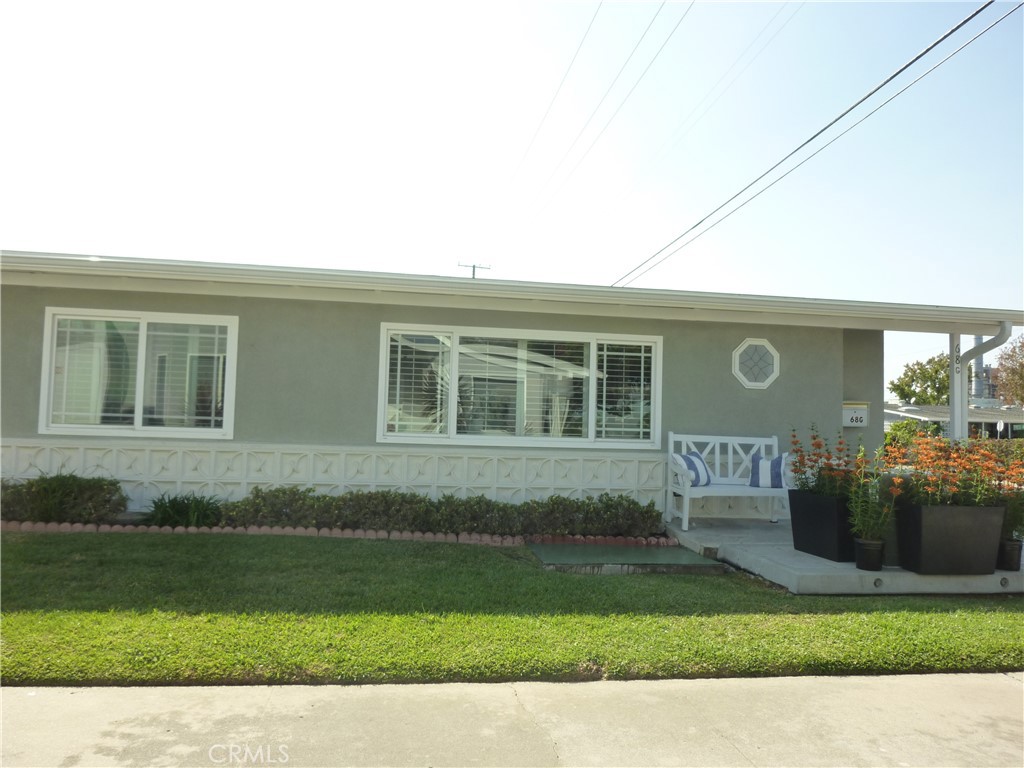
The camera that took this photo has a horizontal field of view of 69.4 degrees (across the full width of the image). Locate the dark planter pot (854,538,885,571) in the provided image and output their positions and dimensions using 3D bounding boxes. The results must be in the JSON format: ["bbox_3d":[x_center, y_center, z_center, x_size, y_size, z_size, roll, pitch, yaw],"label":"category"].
[{"bbox_3d":[2.556,1.214,5.283,0.220,0.220,0.220,2,-3,0],"label":"dark planter pot"}]

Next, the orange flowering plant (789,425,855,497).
[{"bbox_3d":[2.522,0.614,5.871,0.380,0.580,0.580,2,-3,-7],"label":"orange flowering plant"}]

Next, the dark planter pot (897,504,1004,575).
[{"bbox_3d":[3.127,1.100,5.294,0.645,0.480,0.290,2,-3,-7],"label":"dark planter pot"}]

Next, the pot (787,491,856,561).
[{"bbox_3d":[2.489,1.112,5.841,0.290,0.480,0.640,2,-3,-7],"label":"pot"}]

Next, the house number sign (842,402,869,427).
[{"bbox_3d":[4.064,0.360,8.723,0.310,0.295,0.130,2,-3,-7],"label":"house number sign"}]

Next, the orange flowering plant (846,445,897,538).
[{"bbox_3d":[2.588,0.779,5.309,0.340,0.660,0.320,2,-3,-7],"label":"orange flowering plant"}]

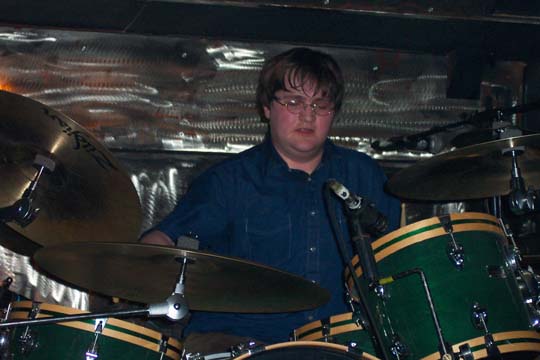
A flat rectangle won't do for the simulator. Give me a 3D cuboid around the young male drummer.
[{"bbox_3d":[0.020,0.335,3.751,0.660,1.300,0.800,3,-5,-12],"label":"young male drummer"}]

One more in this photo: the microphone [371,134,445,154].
[{"bbox_3d":[0.297,-0.077,3.700,0.160,0.042,0.042,-2,-6,18],"label":"microphone"}]

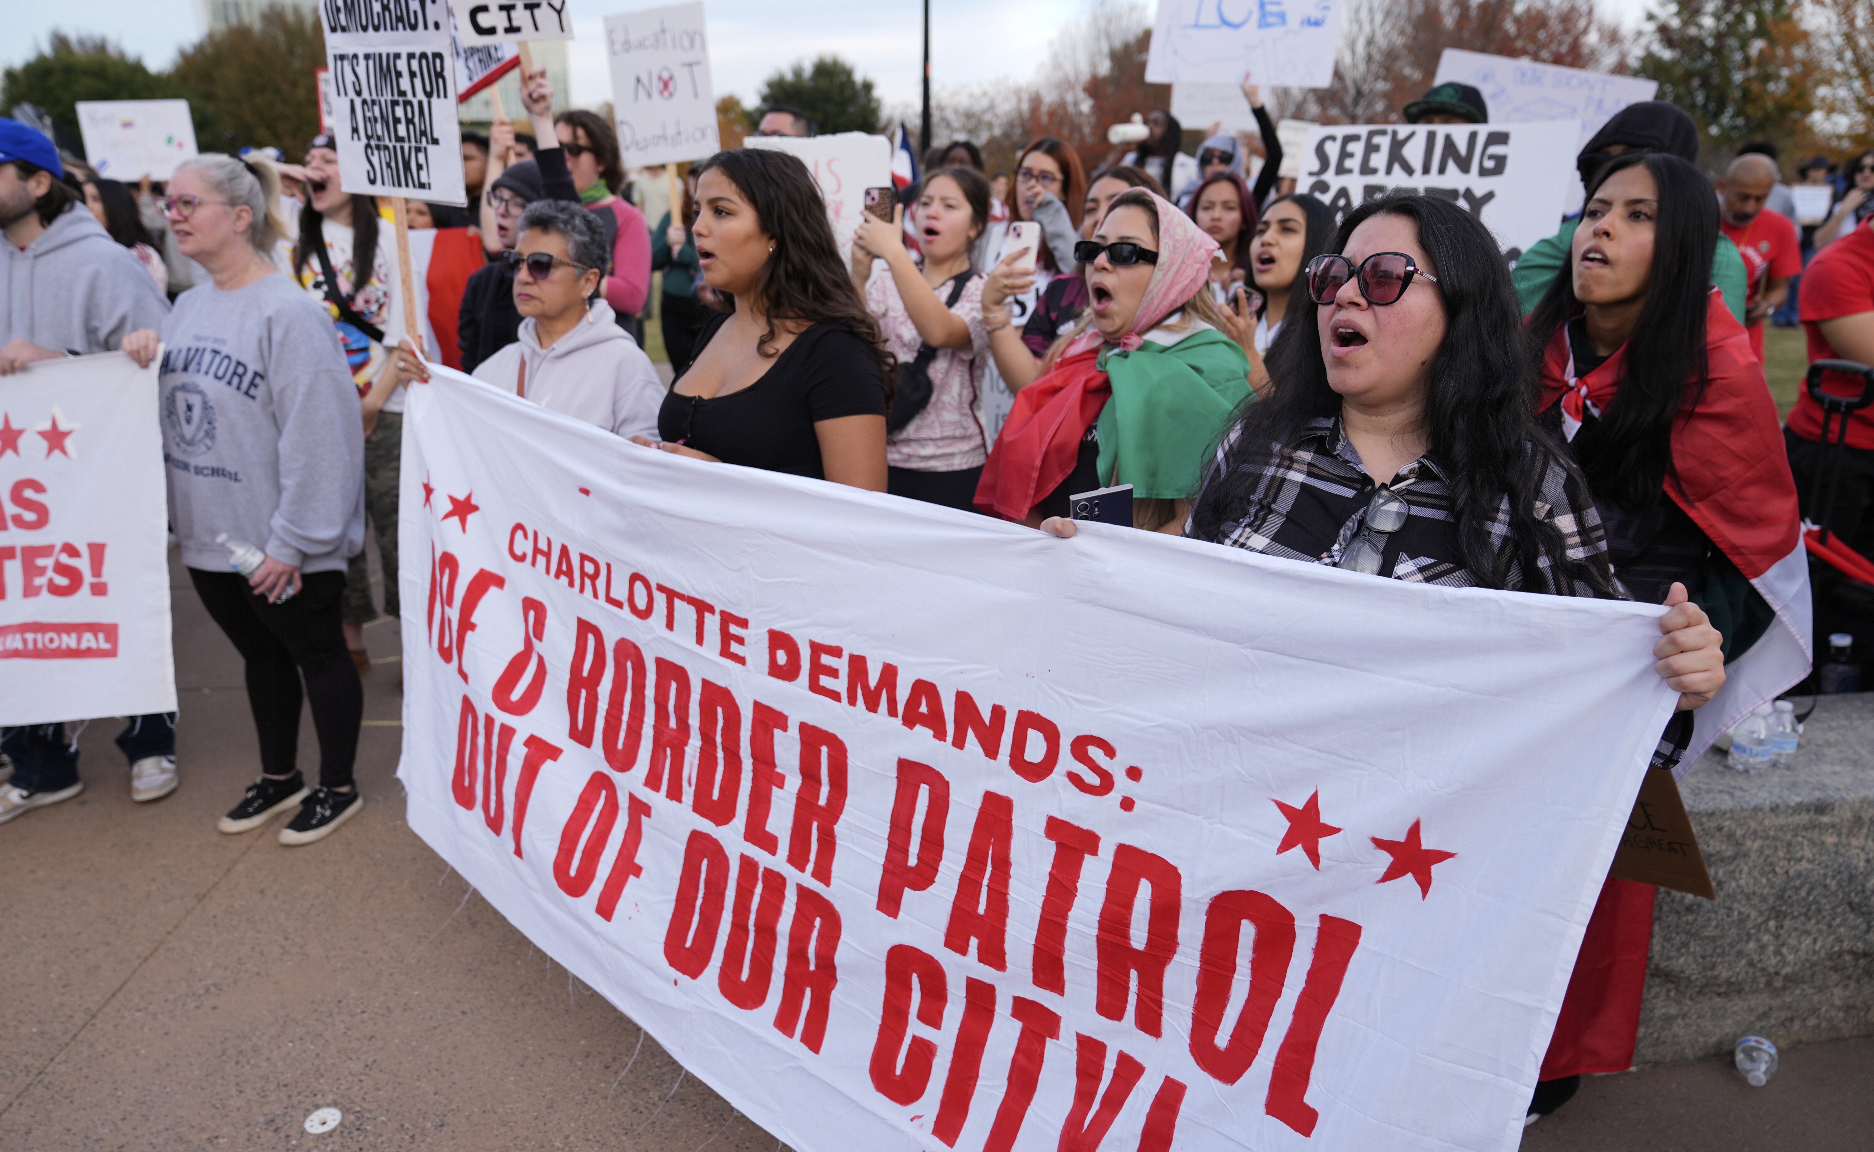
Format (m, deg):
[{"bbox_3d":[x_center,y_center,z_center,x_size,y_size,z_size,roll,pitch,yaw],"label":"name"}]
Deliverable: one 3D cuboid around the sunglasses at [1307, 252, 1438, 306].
[{"bbox_3d":[0.530,-0.340,1.487,0.146,0.057,0.140,11,6,42],"label":"sunglasses"}]

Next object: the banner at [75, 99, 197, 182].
[{"bbox_3d":[-5.453,-2.963,8.512,0.680,0.530,0.020,-3,17,-10],"label":"banner"}]

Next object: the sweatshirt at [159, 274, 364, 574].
[{"bbox_3d":[-1.591,-0.357,2.930,0.560,0.700,0.440,12,22,31],"label":"sweatshirt"}]

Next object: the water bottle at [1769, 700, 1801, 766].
[{"bbox_3d":[1.653,0.310,2.453,0.060,0.127,0.060,0,17,0],"label":"water bottle"}]

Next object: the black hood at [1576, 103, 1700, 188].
[{"bbox_3d":[1.545,-0.909,2.750,0.270,0.280,0.230,-2,18,-7],"label":"black hood"}]

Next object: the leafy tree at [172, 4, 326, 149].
[{"bbox_3d":[-24.857,-17.516,46.870,7.200,7.067,6.800,0,18,0],"label":"leafy tree"}]

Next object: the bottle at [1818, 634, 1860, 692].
[{"bbox_3d":[1.919,0.206,2.660,0.069,0.180,0.069,-4,18,1],"label":"bottle"}]

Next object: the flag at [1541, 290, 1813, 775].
[{"bbox_3d":[1.195,-0.067,2.068,0.500,0.800,0.380,8,18,24],"label":"flag"}]

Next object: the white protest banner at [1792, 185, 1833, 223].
[{"bbox_3d":[8.417,-3.567,12.000,0.360,0.360,0.020,8,20,22],"label":"white protest banner"}]

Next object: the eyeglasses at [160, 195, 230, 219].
[{"bbox_3d":[-1.774,-0.883,2.994,0.140,0.050,0.145,6,18,19],"label":"eyeglasses"}]

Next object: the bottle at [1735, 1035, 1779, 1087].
[{"bbox_3d":[1.542,0.900,2.334,0.066,0.066,0.150,14,23,36],"label":"bottle"}]

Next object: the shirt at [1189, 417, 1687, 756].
[{"bbox_3d":[0.540,0.095,1.595,0.600,0.600,0.400,10,20,30],"label":"shirt"}]

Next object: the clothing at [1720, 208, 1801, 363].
[{"bbox_3d":[2.765,-0.930,4.400,0.340,0.700,0.550,-11,21,-30],"label":"clothing"}]

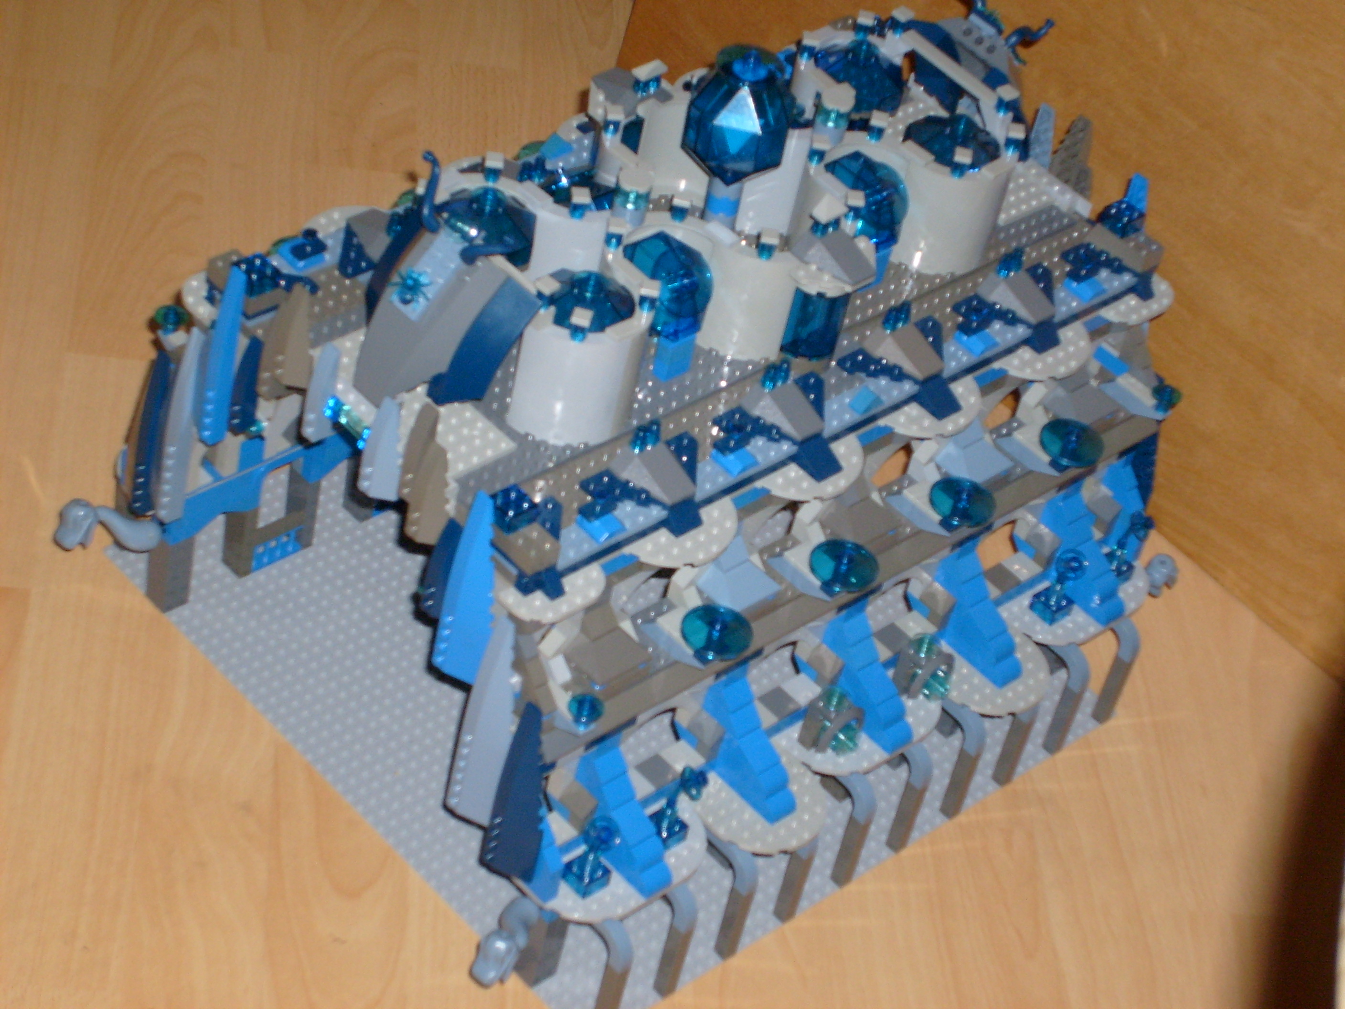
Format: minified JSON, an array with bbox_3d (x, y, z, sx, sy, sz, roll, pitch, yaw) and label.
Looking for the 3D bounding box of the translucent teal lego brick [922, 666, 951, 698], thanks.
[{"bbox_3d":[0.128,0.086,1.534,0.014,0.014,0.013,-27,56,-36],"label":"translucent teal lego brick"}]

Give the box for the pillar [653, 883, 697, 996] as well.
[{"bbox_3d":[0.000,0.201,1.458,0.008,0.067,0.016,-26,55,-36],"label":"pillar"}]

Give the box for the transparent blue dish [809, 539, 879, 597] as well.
[{"bbox_3d":[0.077,0.028,1.426,0.032,0.010,0.032,8,42,-7],"label":"transparent blue dish"}]

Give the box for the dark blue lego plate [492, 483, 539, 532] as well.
[{"bbox_3d":[-0.068,0.001,1.334,0.016,0.011,0.016,-26,55,-36],"label":"dark blue lego plate"}]

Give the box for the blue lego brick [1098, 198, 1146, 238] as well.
[{"bbox_3d":[0.221,-0.140,1.551,0.016,0.011,0.016,-27,56,-36],"label":"blue lego brick"}]

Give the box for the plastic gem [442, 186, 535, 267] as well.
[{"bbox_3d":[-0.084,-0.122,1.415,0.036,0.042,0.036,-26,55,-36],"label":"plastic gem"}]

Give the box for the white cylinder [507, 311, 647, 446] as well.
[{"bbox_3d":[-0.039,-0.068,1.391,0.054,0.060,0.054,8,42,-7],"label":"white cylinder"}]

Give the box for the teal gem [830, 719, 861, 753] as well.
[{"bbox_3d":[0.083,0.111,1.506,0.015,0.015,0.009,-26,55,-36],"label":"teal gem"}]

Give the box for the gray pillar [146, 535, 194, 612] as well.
[{"bbox_3d":[-0.254,0.030,1.594,0.016,0.048,0.016,-26,55,-36],"label":"gray pillar"}]

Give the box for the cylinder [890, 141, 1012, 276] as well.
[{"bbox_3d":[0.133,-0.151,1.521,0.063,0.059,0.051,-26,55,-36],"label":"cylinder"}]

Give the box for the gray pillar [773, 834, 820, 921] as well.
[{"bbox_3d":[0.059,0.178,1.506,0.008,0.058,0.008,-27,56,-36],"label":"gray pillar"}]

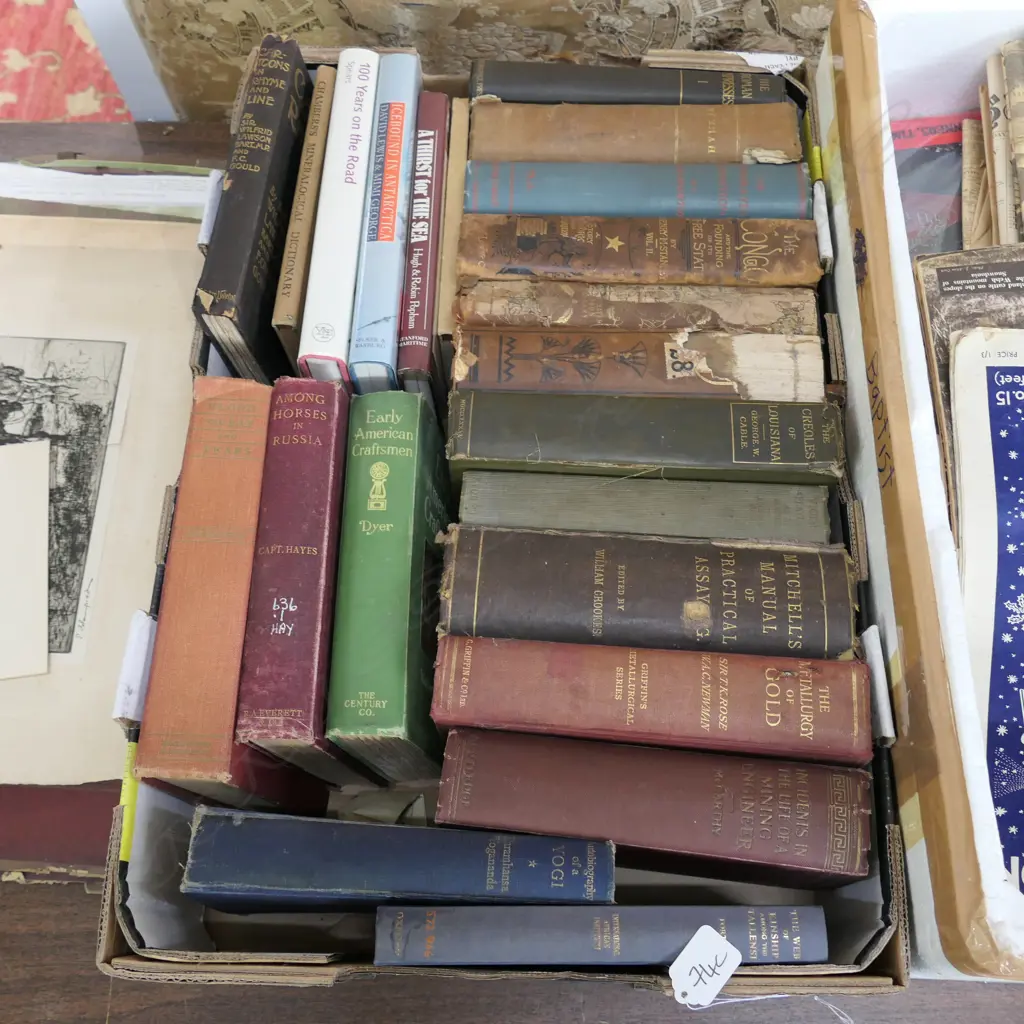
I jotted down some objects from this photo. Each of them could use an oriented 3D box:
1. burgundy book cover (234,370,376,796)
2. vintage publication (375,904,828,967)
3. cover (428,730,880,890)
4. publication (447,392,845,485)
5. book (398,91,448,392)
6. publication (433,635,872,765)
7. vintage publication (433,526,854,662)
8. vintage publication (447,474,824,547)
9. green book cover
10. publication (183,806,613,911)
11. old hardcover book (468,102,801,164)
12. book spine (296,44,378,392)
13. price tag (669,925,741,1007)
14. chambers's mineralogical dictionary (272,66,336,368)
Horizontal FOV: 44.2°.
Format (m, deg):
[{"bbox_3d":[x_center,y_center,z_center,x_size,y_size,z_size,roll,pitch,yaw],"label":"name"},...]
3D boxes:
[{"bbox_3d":[-0.113,0.051,0.800,0.043,0.150,0.223,-3,68,10],"label":"burgundy book cover"},{"bbox_3d":[0.049,0.242,0.705,0.226,0.149,0.028,-1,67,4],"label":"vintage publication"},{"bbox_3d":[0.082,0.175,0.730,0.223,0.146,0.050,4,71,10],"label":"cover"},{"bbox_3d":[0.081,-0.019,0.804,0.227,0.151,0.045,2,69,5],"label":"publication"},{"bbox_3d":[-0.059,-0.154,0.875,0.020,0.144,0.219,2,66,-1],"label":"book"},{"bbox_3d":[0.078,0.132,0.746,0.232,0.153,0.049,4,63,5],"label":"publication"},{"bbox_3d":[0.075,0.076,0.762,0.223,0.147,0.066,3,64,2],"label":"vintage publication"},{"bbox_3d":[0.078,0.024,0.799,0.214,0.139,0.036,3,68,2],"label":"vintage publication"},{"bbox_3d":[-0.068,0.053,0.800,0.044,0.142,0.214,-3,67,8],"label":"green book cover"},{"bbox_3d":[-0.060,0.208,0.717,0.217,0.146,0.037,4,67,-3],"label":"publication"},{"bbox_3d":[0.081,-0.223,0.902,0.217,0.144,0.049,0,67,0],"label":"old hardcover book"},{"bbox_3d":[-0.107,-0.168,0.872,0.029,0.160,0.241,2,66,1],"label":"book spine"},{"bbox_3d":[0.093,0.225,0.620,0.025,0.002,0.037,35,75,18],"label":"price tag"},{"bbox_3d":[-0.130,-0.190,0.903,0.015,0.134,0.205,2,68,7],"label":"chambers's mineralogical dictionary"}]

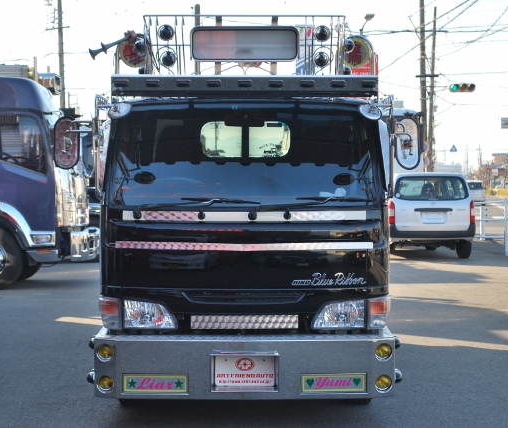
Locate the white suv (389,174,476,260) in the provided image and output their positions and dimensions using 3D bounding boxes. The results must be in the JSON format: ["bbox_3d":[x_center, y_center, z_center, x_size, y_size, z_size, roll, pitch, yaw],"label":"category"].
[{"bbox_3d":[2.900,-0.005,24.000,1.690,1.510,4.200,0,2,-5],"label":"white suv"}]

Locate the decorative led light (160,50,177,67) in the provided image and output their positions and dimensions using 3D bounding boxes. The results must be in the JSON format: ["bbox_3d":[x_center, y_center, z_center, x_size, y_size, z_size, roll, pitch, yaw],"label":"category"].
[{"bbox_3d":[-0.545,-0.993,8.200,0.098,0.098,0.085,0,2,0],"label":"decorative led light"}]

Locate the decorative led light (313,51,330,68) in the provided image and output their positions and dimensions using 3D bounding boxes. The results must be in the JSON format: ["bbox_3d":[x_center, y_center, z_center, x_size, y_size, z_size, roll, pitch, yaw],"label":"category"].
[{"bbox_3d":[0.417,-0.951,7.900,0.102,0.102,0.090,0,1,0],"label":"decorative led light"}]

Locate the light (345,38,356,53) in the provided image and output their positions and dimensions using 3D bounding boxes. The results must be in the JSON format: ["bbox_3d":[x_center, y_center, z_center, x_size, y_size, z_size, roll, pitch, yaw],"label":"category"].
[{"bbox_3d":[0.629,-1.113,8.450,0.090,0.100,0.100,0,1,0],"label":"light"}]

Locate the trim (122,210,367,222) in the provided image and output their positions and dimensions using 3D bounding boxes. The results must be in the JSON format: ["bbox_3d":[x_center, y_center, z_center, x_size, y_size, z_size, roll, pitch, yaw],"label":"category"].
[{"bbox_3d":[-0.054,0.013,7.510,1.430,0.062,0.050,0,1,0],"label":"trim"}]

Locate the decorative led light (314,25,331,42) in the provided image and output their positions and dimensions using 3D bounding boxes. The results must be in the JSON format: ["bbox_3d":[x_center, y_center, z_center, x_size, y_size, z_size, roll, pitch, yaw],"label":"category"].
[{"bbox_3d":[0.439,-1.155,8.200,0.098,0.098,0.085,0,2,0],"label":"decorative led light"}]

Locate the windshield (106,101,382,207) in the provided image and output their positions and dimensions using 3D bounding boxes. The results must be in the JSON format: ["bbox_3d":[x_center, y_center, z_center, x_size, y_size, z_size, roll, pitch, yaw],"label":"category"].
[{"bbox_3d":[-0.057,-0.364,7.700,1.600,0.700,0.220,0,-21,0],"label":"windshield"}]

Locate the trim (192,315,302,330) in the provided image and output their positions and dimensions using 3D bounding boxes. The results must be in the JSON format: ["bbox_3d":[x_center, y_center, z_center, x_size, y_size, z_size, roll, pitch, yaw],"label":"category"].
[{"bbox_3d":[-0.051,0.624,7.380,0.617,0.079,0.025,0,1,0],"label":"trim"}]

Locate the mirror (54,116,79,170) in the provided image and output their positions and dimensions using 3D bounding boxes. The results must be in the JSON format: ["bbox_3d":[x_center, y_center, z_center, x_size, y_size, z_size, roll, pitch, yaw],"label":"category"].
[{"bbox_3d":[-1.117,-0.422,7.650,0.152,0.312,0.070,0,1,10],"label":"mirror"}]

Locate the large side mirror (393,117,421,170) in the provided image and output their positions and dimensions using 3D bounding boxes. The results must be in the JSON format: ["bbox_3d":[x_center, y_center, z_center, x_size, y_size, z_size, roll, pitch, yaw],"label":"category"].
[{"bbox_3d":[0.918,-0.420,7.650,0.152,0.315,0.070,0,1,-10],"label":"large side mirror"}]

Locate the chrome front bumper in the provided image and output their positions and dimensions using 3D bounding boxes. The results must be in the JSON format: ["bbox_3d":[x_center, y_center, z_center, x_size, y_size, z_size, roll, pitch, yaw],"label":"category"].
[{"bbox_3d":[-0.051,0.855,7.330,1.720,0.335,0.550,0,1,0],"label":"chrome front bumper"}]

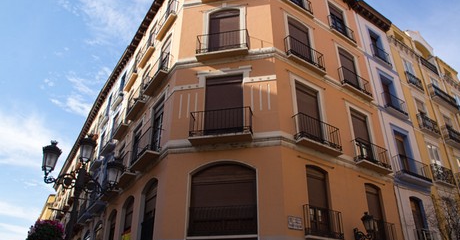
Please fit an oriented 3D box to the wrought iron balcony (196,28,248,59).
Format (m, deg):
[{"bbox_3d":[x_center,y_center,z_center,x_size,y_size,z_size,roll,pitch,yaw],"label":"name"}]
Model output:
[{"bbox_3d":[-0.296,-2.953,13.597,2.033,1.076,0.389,-5,-29,9],"label":"wrought iron balcony"}]

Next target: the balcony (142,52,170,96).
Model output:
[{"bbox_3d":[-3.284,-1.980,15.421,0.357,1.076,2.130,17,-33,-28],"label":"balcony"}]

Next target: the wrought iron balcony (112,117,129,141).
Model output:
[{"bbox_3d":[-6.194,0.285,19.852,0.420,1.020,1.920,18,-35,-27],"label":"wrought iron balcony"}]

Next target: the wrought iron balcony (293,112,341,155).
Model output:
[{"bbox_3d":[3.272,0.581,12.745,2.090,1.045,0.430,20,-36,-30],"label":"wrought iron balcony"}]

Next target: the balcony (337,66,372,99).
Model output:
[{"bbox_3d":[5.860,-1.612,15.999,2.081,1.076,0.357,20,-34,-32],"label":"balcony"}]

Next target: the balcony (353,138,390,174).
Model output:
[{"bbox_3d":[5.980,1.544,14.433,1.986,1.011,0.400,20,-36,-30],"label":"balcony"}]

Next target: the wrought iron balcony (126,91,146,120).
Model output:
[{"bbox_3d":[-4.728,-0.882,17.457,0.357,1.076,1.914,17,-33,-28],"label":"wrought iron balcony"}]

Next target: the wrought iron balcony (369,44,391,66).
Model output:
[{"bbox_3d":[8.801,-3.653,19.935,1.633,1.017,0.170,20,-36,-30],"label":"wrought iron balcony"}]

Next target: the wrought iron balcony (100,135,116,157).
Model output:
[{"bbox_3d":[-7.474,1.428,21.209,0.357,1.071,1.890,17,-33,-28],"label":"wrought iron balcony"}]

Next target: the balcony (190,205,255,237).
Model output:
[{"bbox_3d":[-0.233,3.114,10.639,2.142,0.903,0.105,-5,-29,9],"label":"balcony"}]

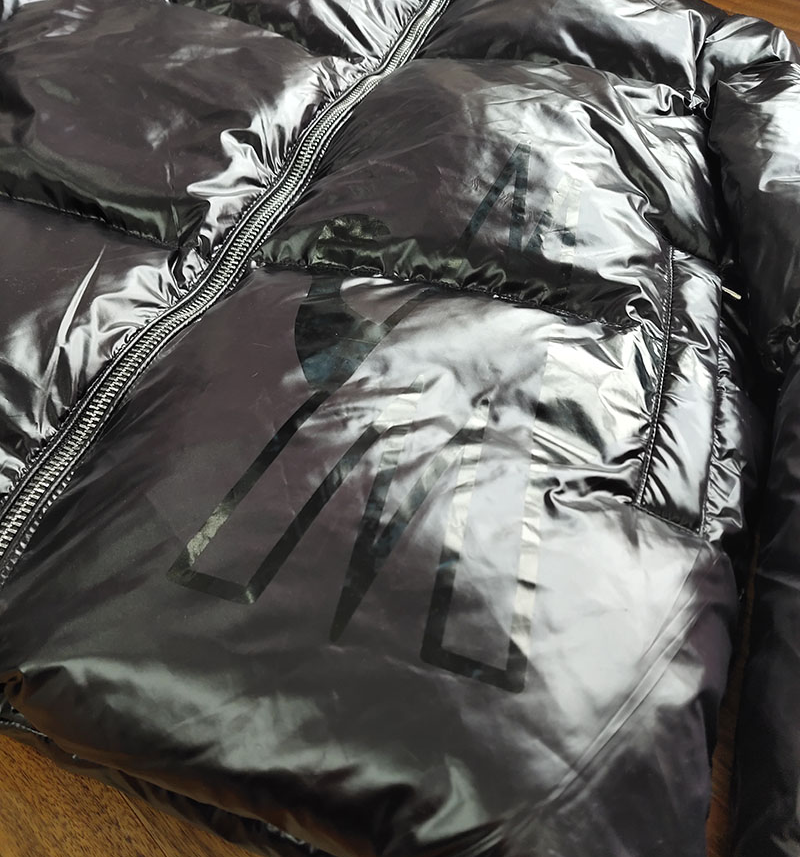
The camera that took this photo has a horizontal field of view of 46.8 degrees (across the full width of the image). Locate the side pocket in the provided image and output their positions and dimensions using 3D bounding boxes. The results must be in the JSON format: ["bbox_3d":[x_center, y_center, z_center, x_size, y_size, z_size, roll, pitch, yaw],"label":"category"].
[{"bbox_3d":[0.133,-0.022,0.436,0.036,0.022,0.175,26,50,-7],"label":"side pocket"}]

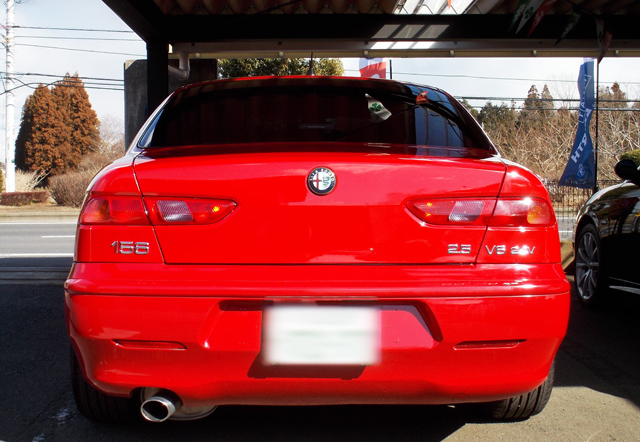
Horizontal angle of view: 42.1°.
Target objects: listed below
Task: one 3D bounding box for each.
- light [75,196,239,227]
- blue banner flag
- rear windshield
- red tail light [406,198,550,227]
[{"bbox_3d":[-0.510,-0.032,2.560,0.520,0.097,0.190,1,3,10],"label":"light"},{"bbox_3d":[2.980,-1.200,9.600,0.460,1.620,0.160,1,3,14],"label":"blue banner flag"},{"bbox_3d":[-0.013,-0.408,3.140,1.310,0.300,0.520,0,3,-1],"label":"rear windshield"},{"bbox_3d":[0.510,-0.027,2.580,0.520,0.097,0.190,0,3,-11],"label":"red tail light"}]

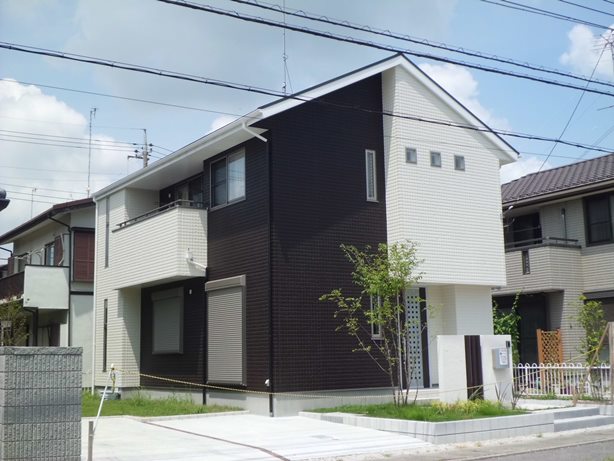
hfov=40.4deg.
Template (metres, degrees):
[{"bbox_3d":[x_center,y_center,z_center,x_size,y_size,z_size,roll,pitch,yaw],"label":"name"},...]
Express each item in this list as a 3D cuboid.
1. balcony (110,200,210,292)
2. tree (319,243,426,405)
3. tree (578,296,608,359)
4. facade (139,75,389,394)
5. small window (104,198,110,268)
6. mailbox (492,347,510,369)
[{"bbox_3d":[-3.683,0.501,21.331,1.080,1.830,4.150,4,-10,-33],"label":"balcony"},{"bbox_3d":[1.346,1.922,16.758,1.950,3.471,1.750,4,-10,-33],"label":"tree"},{"bbox_3d":[6.776,2.763,19.631,0.680,2.415,0.660,4,-10,-33],"label":"tree"},{"bbox_3d":[-1.345,0.225,20.957,3.150,7.250,6.850,4,-10,-33],"label":"facade"},{"bbox_3d":[-5.700,0.080,23.819,0.120,1.980,0.360,4,-10,-33],"label":"small window"},{"bbox_3d":[3.825,2.497,16.400,0.290,0.400,0.180,4,-10,-33],"label":"mailbox"}]

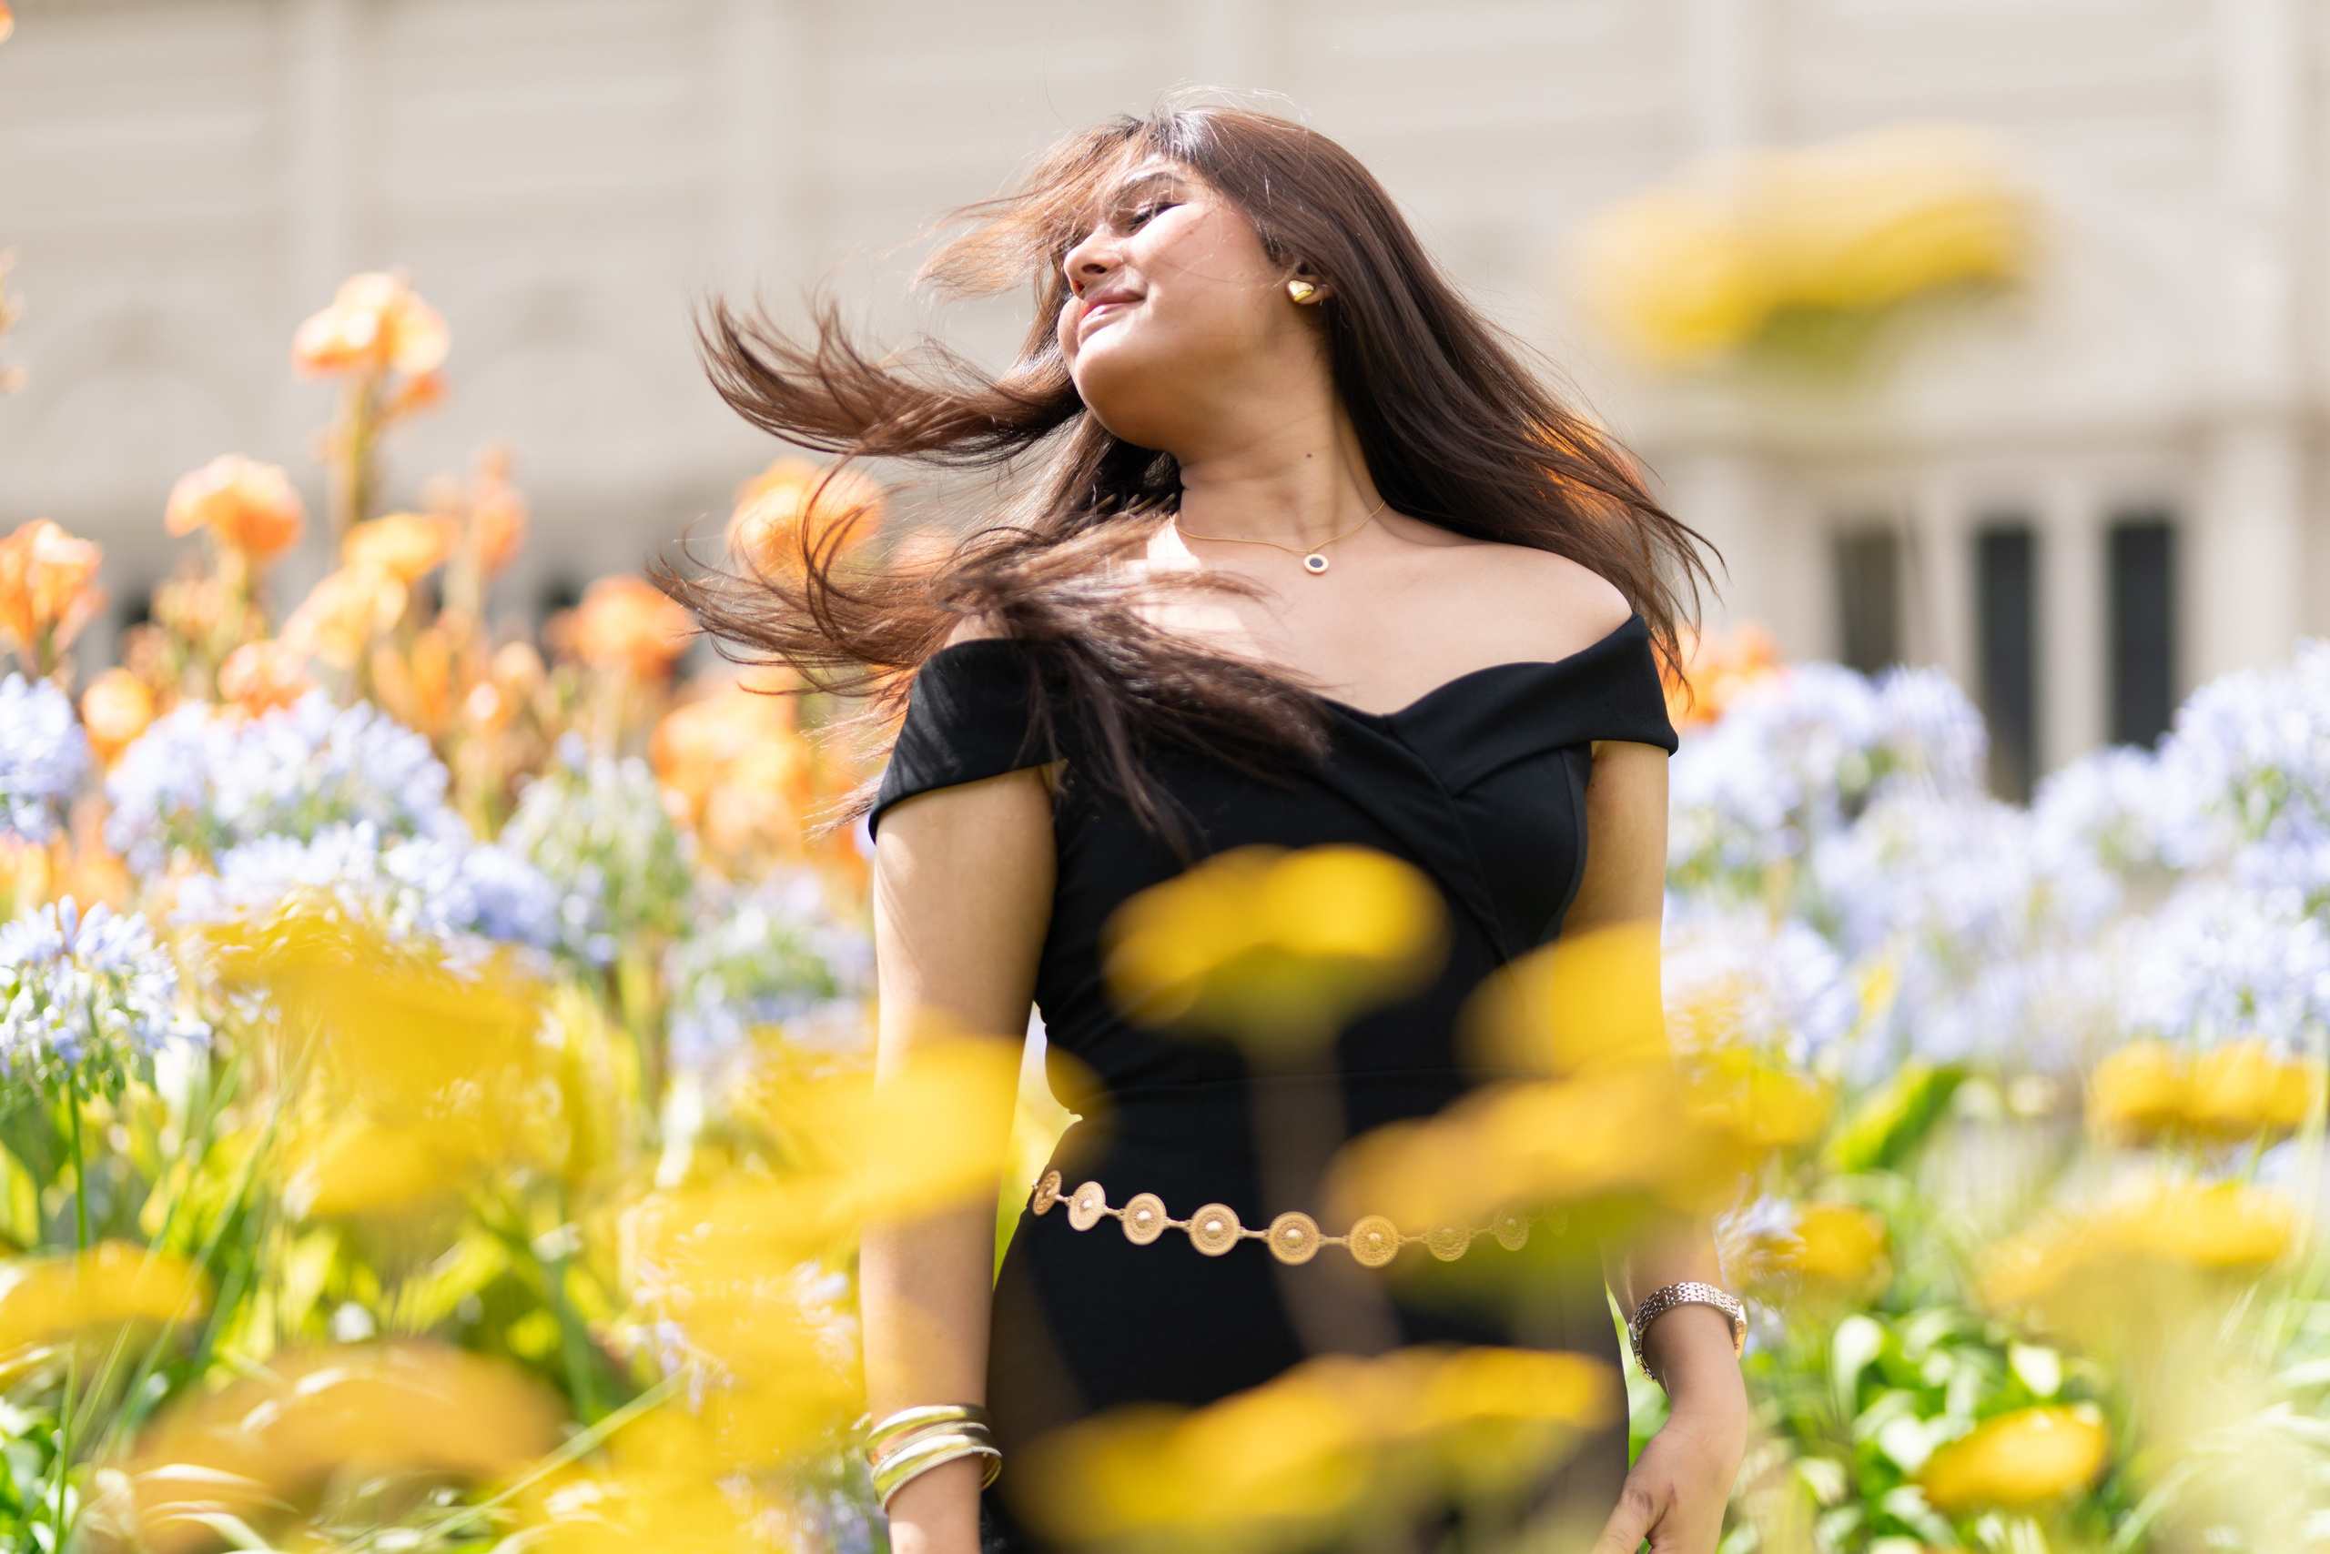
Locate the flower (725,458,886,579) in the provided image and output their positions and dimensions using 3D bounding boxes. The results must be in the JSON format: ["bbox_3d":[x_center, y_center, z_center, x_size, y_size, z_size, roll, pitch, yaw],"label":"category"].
[{"bbox_3d":[-0.327,-0.234,5.000,0.141,0.105,0.120,0,-6,-4],"label":"flower"}]

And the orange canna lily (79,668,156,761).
[{"bbox_3d":[-0.915,-0.052,4.800,0.065,0.085,0.070,1,-6,-11],"label":"orange canna lily"}]

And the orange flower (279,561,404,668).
[{"bbox_3d":[-0.731,-0.143,4.900,0.108,0.089,0.100,1,-6,-9],"label":"orange flower"}]

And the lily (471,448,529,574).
[{"bbox_3d":[-0.629,-0.251,5.200,0.053,0.117,0.060,1,-6,-7],"label":"lily"}]

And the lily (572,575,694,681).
[{"bbox_3d":[-0.502,-0.140,5.200,0.112,0.096,0.100,1,-6,-6],"label":"lily"}]

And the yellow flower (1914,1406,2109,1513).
[{"bbox_3d":[0.424,0.341,2.750,0.092,0.051,0.080,-1,-6,9],"label":"yellow flower"}]

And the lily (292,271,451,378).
[{"bbox_3d":[-0.707,-0.403,4.900,0.137,0.093,0.120,1,-6,-8],"label":"lily"}]

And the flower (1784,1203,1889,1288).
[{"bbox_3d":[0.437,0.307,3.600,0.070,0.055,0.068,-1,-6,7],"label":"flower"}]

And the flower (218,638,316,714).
[{"bbox_3d":[-0.800,-0.088,4.900,0.085,0.069,0.080,1,-6,-9],"label":"flower"}]

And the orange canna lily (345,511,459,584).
[{"bbox_3d":[-0.694,-0.209,5.000,0.103,0.064,0.095,1,-6,-8],"label":"orange canna lily"}]

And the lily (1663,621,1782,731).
[{"bbox_3d":[0.509,-0.095,5.100,0.119,0.099,0.100,-1,-6,6],"label":"lily"}]

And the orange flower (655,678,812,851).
[{"bbox_3d":[-0.384,-0.009,4.850,0.134,0.145,0.130,0,-6,-5],"label":"orange flower"}]

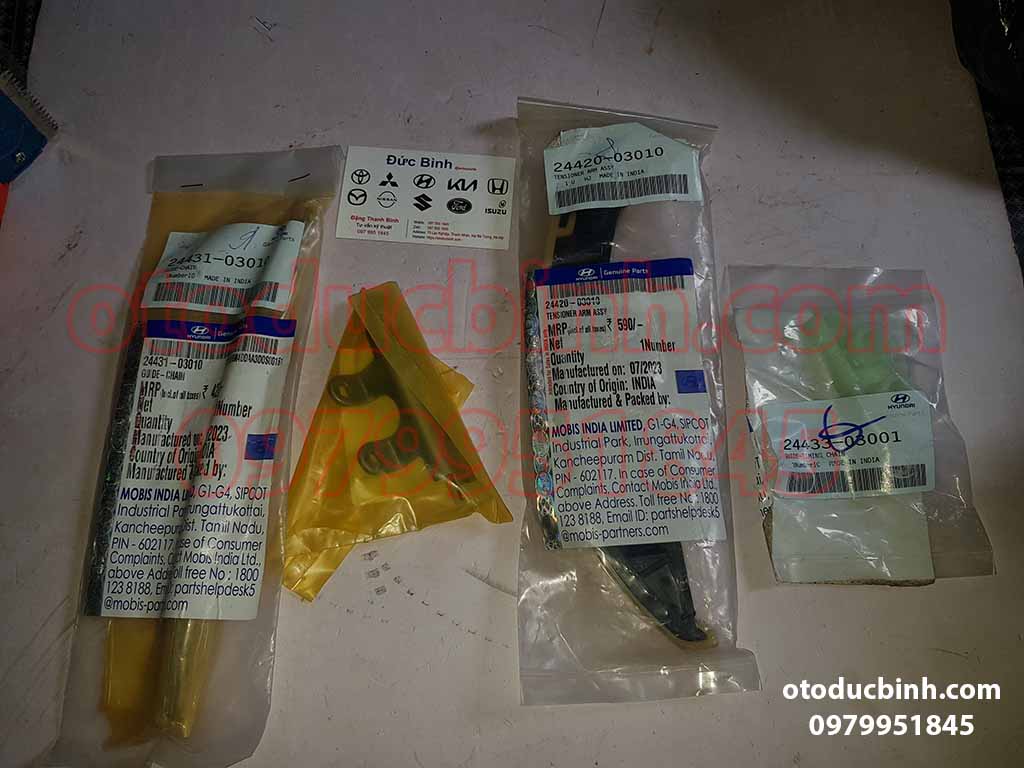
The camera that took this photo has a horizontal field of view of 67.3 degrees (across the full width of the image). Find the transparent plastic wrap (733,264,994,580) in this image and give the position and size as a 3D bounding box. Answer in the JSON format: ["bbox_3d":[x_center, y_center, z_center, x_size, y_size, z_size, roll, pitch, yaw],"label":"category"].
[{"bbox_3d":[0.167,0.012,0.369,0.105,0.023,0.160,-3,75,-2],"label":"transparent plastic wrap"}]

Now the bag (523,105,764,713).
[{"bbox_3d":[0.058,-0.009,0.373,0.108,0.023,0.307,0,75,-1],"label":"bag"}]

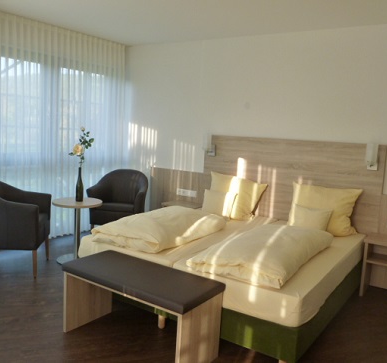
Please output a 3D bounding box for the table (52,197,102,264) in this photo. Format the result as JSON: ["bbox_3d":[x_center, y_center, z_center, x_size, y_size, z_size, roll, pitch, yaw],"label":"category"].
[{"bbox_3d":[-1.254,0.532,4.261,0.520,0.638,0.520,3,8,0],"label":"table"}]

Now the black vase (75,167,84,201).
[{"bbox_3d":[-1.216,0.033,4.206,0.075,0.368,0.075,8,9,34],"label":"black vase"}]

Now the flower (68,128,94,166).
[{"bbox_3d":[-1.184,-0.360,4.154,0.258,0.428,0.170,1,8,-16],"label":"flower"}]

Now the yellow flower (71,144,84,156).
[{"bbox_3d":[-1.212,-0.333,4.138,0.110,0.118,0.100,0,8,-16],"label":"yellow flower"}]

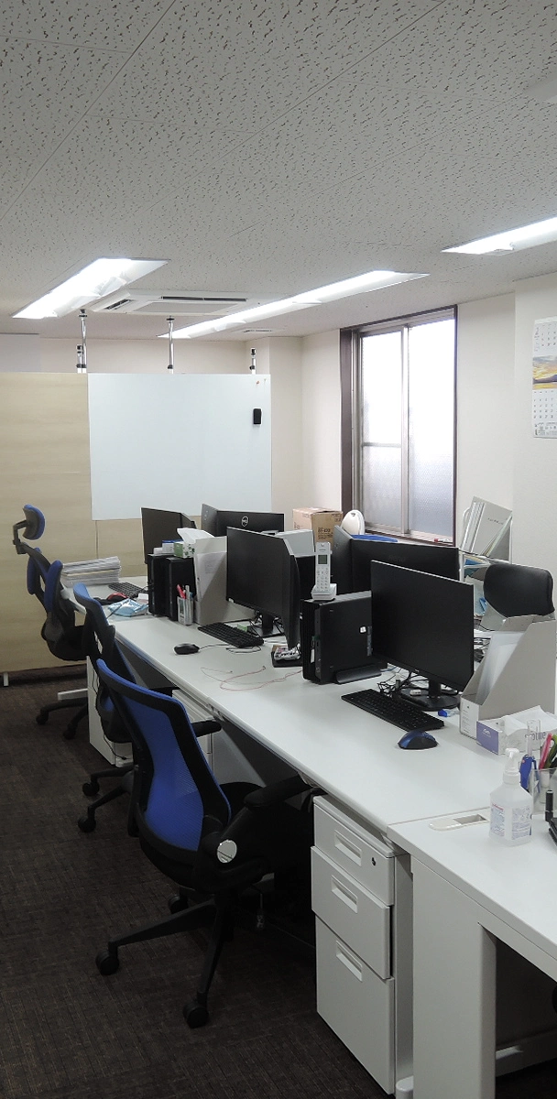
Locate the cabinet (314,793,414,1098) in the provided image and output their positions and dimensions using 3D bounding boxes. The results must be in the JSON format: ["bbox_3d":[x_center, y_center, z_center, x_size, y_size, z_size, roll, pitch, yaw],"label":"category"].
[{"bbox_3d":[0.428,0.944,2.566,0.570,0.605,0.397,-4,7,-23],"label":"cabinet"}]

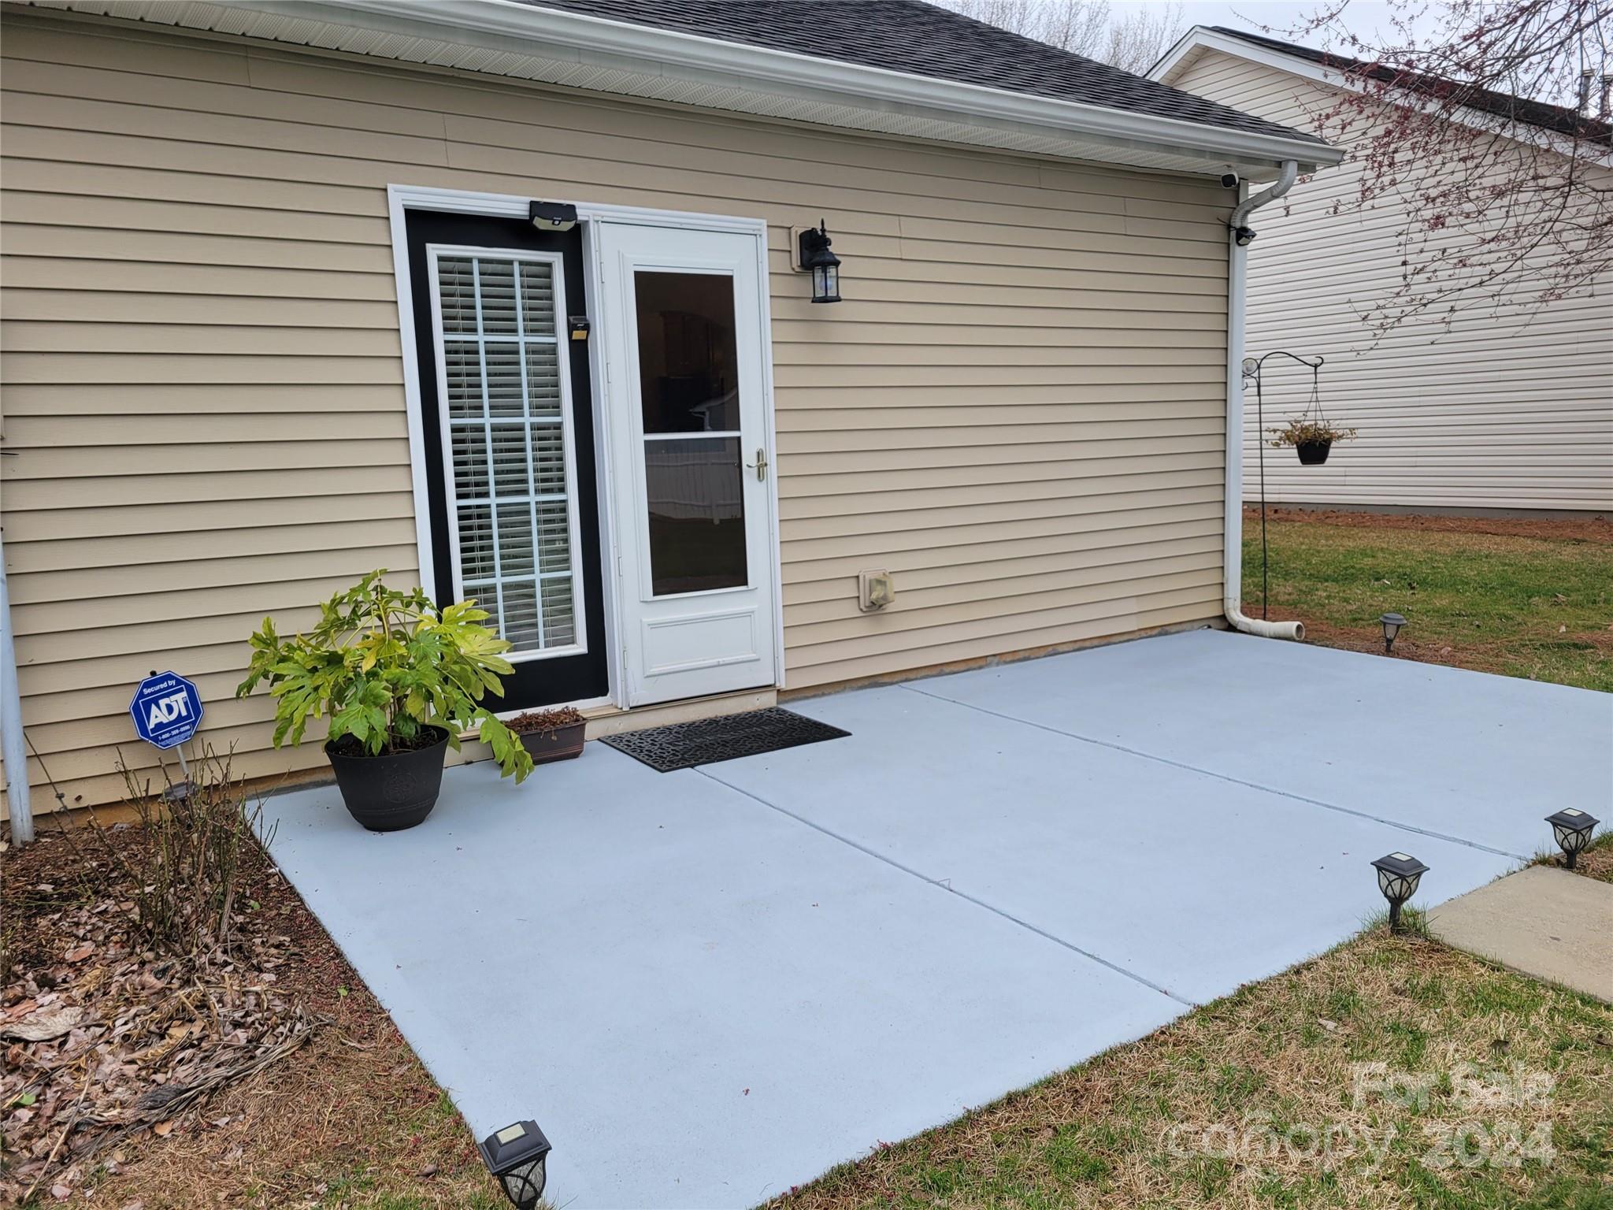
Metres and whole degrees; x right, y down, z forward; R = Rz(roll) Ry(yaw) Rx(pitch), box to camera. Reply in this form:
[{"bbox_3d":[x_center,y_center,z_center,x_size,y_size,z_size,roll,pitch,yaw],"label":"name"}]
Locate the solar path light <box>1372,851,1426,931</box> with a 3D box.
[{"bbox_3d":[1.528,0.743,3.131,0.102,0.210,0.102,-6,9,-25],"label":"solar path light"}]

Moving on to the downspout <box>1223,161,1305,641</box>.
[{"bbox_3d":[2.747,-1.171,7.194,0.100,2.750,0.510,-7,10,-33],"label":"downspout"}]

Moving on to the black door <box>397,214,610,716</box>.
[{"bbox_3d":[-1.221,-0.550,5.000,0.760,2.030,0.050,-7,10,-33],"label":"black door"}]

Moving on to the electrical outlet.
[{"bbox_3d":[0.344,-0.071,5.959,0.170,0.190,0.090,-7,10,-33],"label":"electrical outlet"}]

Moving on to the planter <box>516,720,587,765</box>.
[{"bbox_3d":[-1.098,0.560,4.931,0.390,0.145,0.190,-7,10,-33],"label":"planter"}]

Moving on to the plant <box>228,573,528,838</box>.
[{"bbox_3d":[-1.433,0.318,4.157,0.980,0.880,0.840,-5,9,-19],"label":"plant"}]

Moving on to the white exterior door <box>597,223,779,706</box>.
[{"bbox_3d":[-0.501,-0.605,5.360,0.780,2.060,0.060,-7,10,-33],"label":"white exterior door"}]

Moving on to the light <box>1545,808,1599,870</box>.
[{"bbox_3d":[2.199,0.670,3.472,0.103,0.178,0.103,-6,9,-25],"label":"light"}]

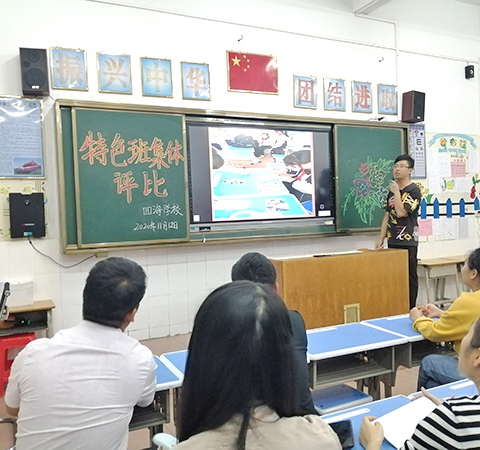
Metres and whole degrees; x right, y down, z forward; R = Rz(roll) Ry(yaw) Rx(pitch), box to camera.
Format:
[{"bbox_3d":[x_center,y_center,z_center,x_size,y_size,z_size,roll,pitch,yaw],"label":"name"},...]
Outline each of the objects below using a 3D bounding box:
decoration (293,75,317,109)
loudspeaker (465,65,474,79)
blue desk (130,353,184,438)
[{"bbox_3d":[0.744,-1.490,5.047,0.303,0.365,0.025,-3,2,-25],"label":"decoration"},{"bbox_3d":[3.096,-2.056,6.069,0.100,0.170,0.080,-3,1,-25],"label":"loudspeaker"},{"bbox_3d":[-0.595,1.006,1.979,0.600,0.646,0.430,-3,2,-25],"label":"blue desk"}]

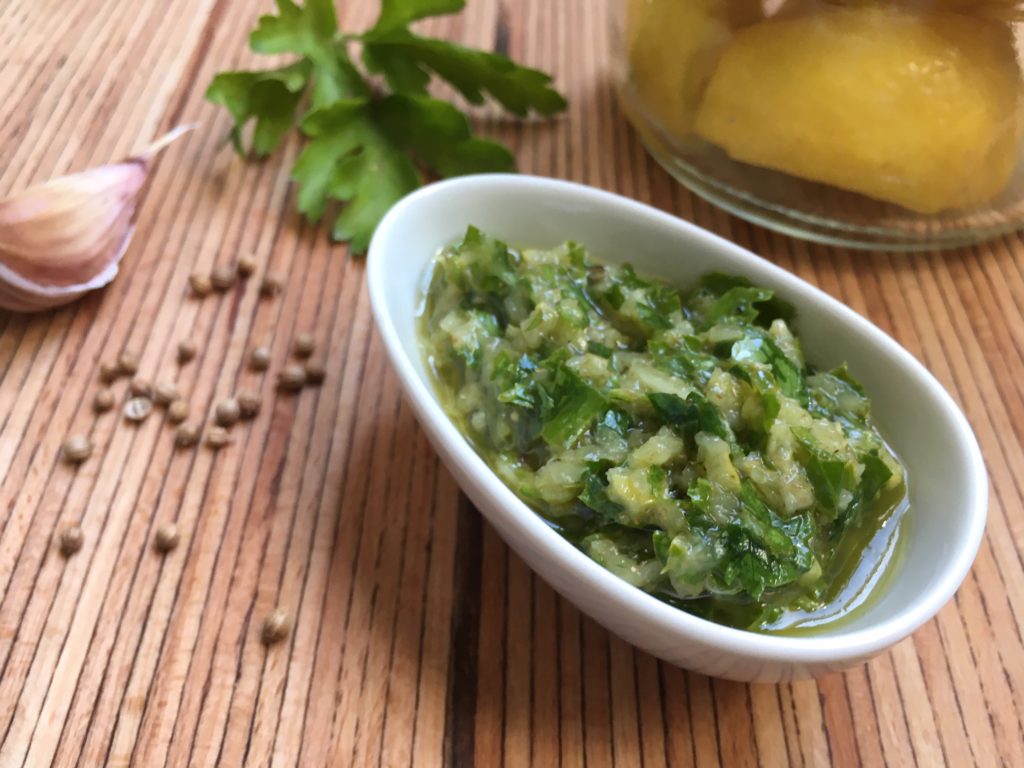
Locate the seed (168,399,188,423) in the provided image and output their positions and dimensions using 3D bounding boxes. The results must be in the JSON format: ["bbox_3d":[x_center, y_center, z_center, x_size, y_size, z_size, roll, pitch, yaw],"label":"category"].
[{"bbox_3d":[-0.060,0.005,0.154,0.004,0.004,0.004,0,52,2],"label":"seed"}]

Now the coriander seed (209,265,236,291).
[{"bbox_3d":[-0.060,-0.022,0.179,0.004,0.004,0.005,0,53,2],"label":"coriander seed"}]

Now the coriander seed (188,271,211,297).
[{"bbox_3d":[-0.059,-0.019,0.163,0.004,0.004,0.004,1,53,1],"label":"coriander seed"}]

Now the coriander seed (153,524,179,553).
[{"bbox_3d":[-0.052,0.023,0.131,0.004,0.004,0.004,1,53,1],"label":"coriander seed"}]

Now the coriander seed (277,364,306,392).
[{"bbox_3d":[-0.038,-0.001,0.149,0.004,0.004,0.004,1,53,1],"label":"coriander seed"}]

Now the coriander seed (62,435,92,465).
[{"bbox_3d":[-0.075,0.011,0.149,0.005,0.005,0.005,0,52,2],"label":"coriander seed"}]

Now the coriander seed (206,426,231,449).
[{"bbox_3d":[-0.049,0.009,0.142,0.003,0.003,0.003,1,53,1],"label":"coriander seed"}]

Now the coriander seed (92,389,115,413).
[{"bbox_3d":[-0.074,0.003,0.156,0.004,0.004,0.004,0,52,2],"label":"coriander seed"}]

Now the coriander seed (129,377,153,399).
[{"bbox_3d":[-0.068,0.001,0.157,0.004,0.004,0.004,0,52,2],"label":"coriander seed"}]

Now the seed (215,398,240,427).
[{"bbox_3d":[-0.048,0.005,0.145,0.004,0.004,0.004,1,53,1],"label":"seed"}]

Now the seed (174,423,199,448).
[{"bbox_3d":[-0.054,0.009,0.142,0.004,0.004,0.004,1,53,1],"label":"seed"}]

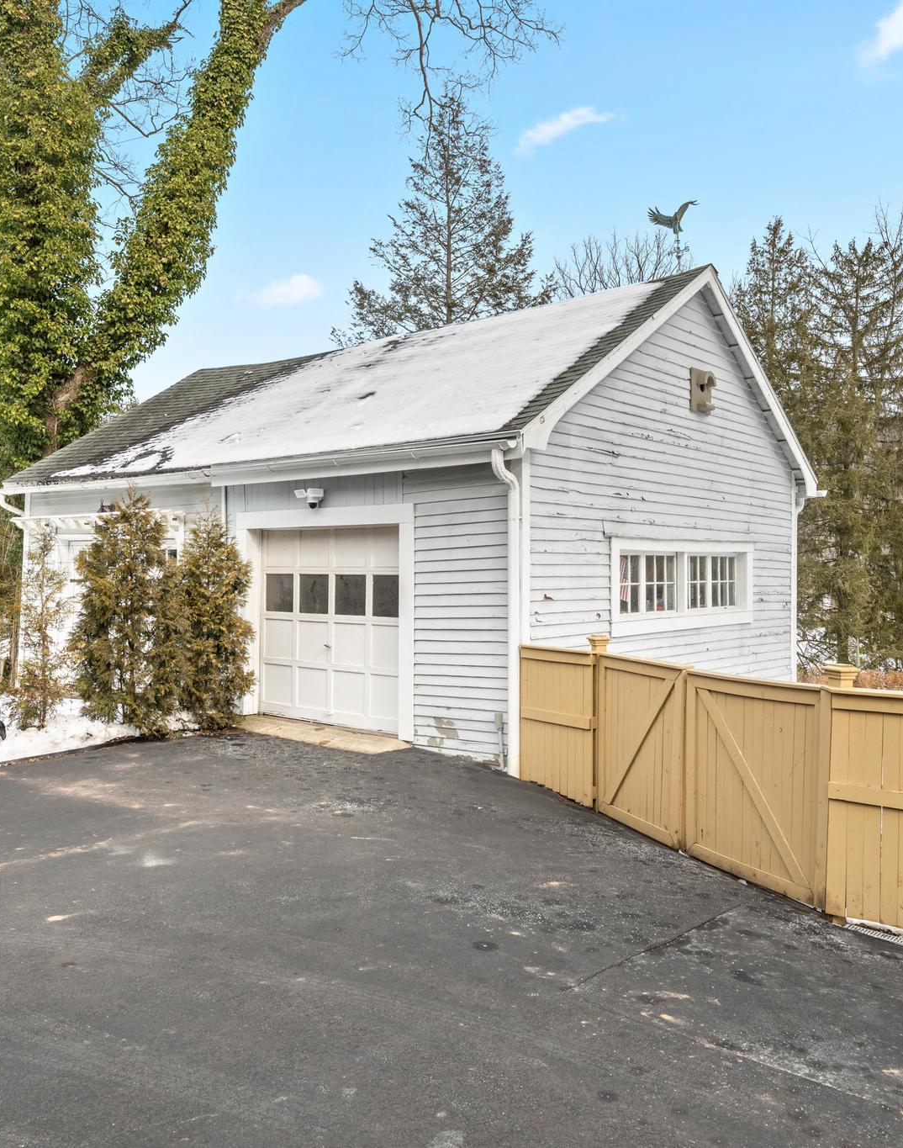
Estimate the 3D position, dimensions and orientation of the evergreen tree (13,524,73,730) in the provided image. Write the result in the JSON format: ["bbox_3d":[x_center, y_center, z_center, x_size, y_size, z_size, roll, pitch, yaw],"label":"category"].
[{"bbox_3d":[-4.161,0.542,9.750,0.603,2.098,0.573,0,0,-23],"label":"evergreen tree"}]

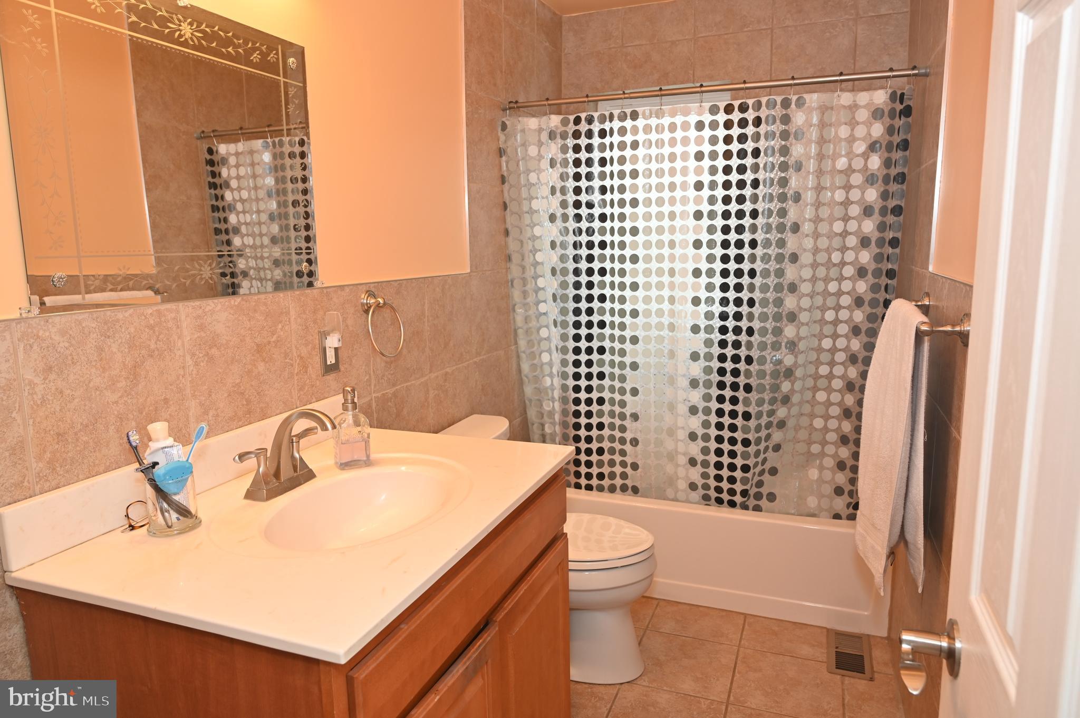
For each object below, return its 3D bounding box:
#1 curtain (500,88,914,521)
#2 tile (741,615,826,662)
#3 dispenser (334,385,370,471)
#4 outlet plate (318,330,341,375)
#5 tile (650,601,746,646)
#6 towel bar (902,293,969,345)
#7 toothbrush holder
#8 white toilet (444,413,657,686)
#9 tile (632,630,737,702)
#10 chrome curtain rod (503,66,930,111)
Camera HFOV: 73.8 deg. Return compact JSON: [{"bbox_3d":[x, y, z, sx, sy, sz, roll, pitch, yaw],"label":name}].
[{"bbox_3d":[0.557,-0.079,2.752,1.460,1.693,0.130,3,10,21],"label":"curtain"},{"bbox_3d":[0.897,1.009,2.594,0.325,0.010,0.247,3,10,21],"label":"tile"},{"bbox_3d":[-0.425,0.152,1.628,0.066,0.181,0.056,-5,10,-24],"label":"dispenser"},{"bbox_3d":[-0.537,-0.022,1.853,0.010,0.117,0.076,3,10,21],"label":"outlet plate"},{"bbox_3d":[0.590,0.994,2.709,0.331,0.010,0.247,3,10,21],"label":"tile"},{"bbox_3d":[0.945,-0.112,1.772,0.099,0.071,0.661,3,10,21],"label":"towel bar"},{"bbox_3d":[-0.657,0.249,1.283,0.086,0.108,0.086,3,10,21],"label":"toothbrush holder"},{"bbox_3d":[0.032,0.634,2.413,0.720,0.764,0.425,3,10,21],"label":"white toilet"},{"bbox_3d":[0.485,1.039,2.439,0.334,0.010,0.339,3,10,21],"label":"tile"},{"bbox_3d":[0.554,-0.961,2.577,1.488,0.030,0.030,3,10,21],"label":"chrome curtain rod"}]

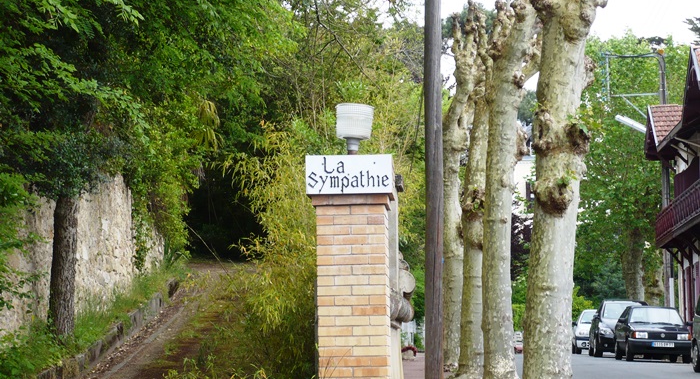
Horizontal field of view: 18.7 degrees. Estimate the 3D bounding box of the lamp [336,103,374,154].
[{"bbox_3d":[0.036,-0.395,14.250,0.262,0.365,0.262,-1,-5,3],"label":"lamp"}]

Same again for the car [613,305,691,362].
[{"bbox_3d":[7.500,3.610,53.000,1.600,1.350,3.750,1,-4,1],"label":"car"}]

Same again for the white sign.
[{"bbox_3d":[-0.007,-0.096,13.950,0.565,0.256,0.040,-1,-5,3],"label":"white sign"}]

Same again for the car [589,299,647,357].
[{"bbox_3d":[7.600,3.830,58.500,1.790,1.600,4.300,0,-4,3],"label":"car"}]

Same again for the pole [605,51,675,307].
[{"bbox_3d":[9.000,0.400,66.000,2.150,9.400,0.400,-1,-5,3],"label":"pole"}]

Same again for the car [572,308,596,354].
[{"bbox_3d":[7.750,4.420,65.900,1.650,1.420,3.800,1,-4,3],"label":"car"}]

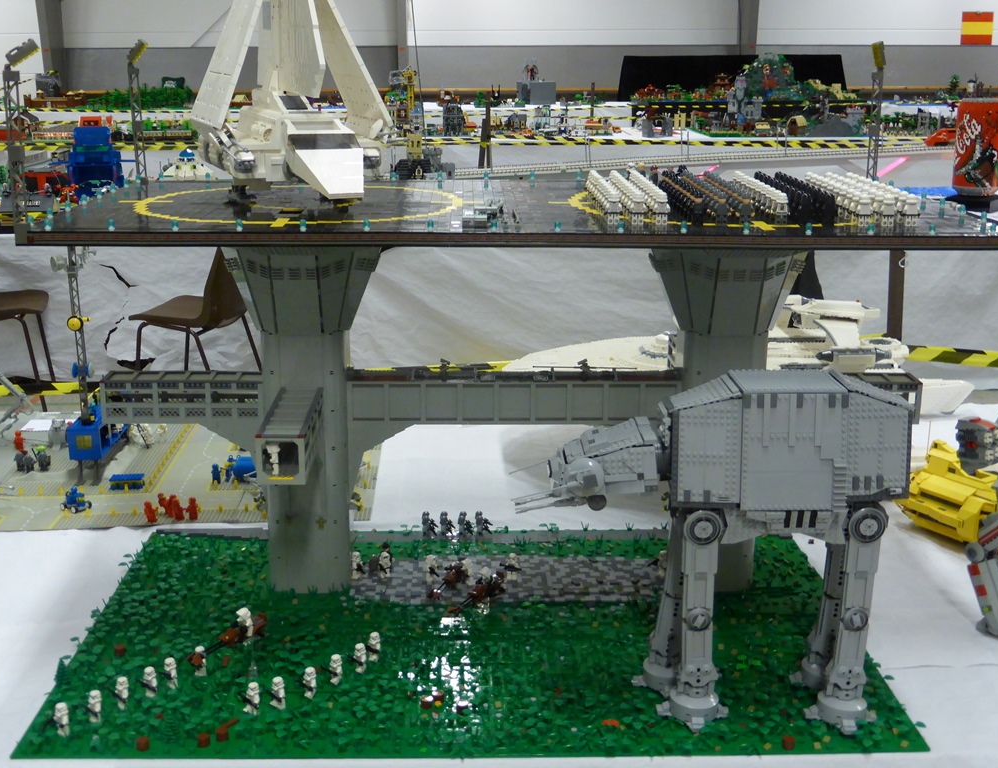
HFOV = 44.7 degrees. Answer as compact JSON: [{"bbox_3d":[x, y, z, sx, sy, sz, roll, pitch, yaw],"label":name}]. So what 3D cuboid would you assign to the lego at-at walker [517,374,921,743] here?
[{"bbox_3d":[0.263,0.207,1.579,0.489,0.447,0.187,0,16,0],"label":"lego at-at walker"}]

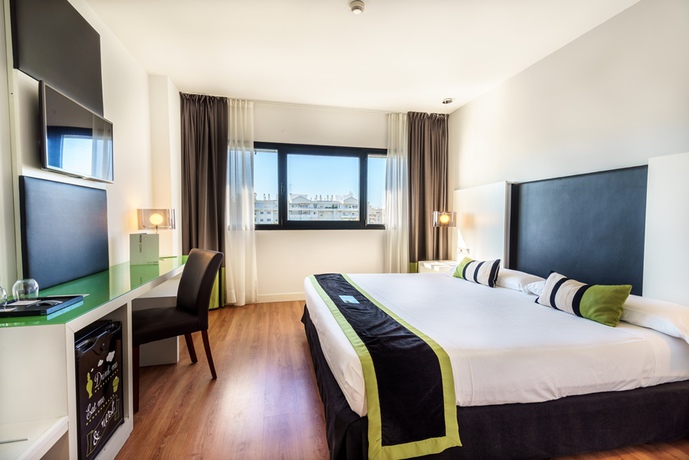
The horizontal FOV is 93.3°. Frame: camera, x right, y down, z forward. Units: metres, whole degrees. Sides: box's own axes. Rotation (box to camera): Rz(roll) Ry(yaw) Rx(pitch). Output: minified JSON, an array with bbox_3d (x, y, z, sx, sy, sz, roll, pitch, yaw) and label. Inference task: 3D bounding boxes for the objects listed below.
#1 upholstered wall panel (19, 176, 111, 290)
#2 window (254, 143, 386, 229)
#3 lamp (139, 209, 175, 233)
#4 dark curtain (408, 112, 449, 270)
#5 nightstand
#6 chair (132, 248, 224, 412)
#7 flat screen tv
[{"bbox_3d":[-1.585,0.017,1.889,0.037,0.555,0.786,0,2,-13],"label":"upholstered wall panel"},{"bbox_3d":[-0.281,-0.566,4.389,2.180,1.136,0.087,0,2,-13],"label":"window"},{"bbox_3d":[-1.562,0.044,2.723,0.284,0.442,0.284,0,2,-13],"label":"lamp"},{"bbox_3d":[1.179,-0.348,4.548,0.615,2.523,0.142,0,2,-13],"label":"dark curtain"},{"bbox_3d":[1.278,0.683,4.059,0.523,0.529,0.545,0,2,-13],"label":"nightstand"},{"bbox_3d":[-1.154,0.581,2.132,0.447,0.867,0.618,2,3,40],"label":"chair"},{"bbox_3d":[-1.519,-0.510,1.880,0.046,0.391,0.691,0,2,-13],"label":"flat screen tv"}]

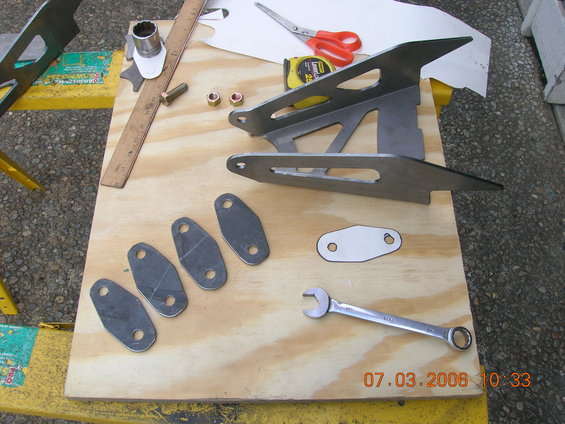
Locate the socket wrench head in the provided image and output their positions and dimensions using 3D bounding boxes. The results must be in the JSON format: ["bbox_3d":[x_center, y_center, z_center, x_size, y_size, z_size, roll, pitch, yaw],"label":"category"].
[{"bbox_3d":[-0.208,-0.266,0.854,0.037,0.040,0.037,0,62,0],"label":"socket wrench head"}]

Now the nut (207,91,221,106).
[{"bbox_3d":[-0.100,-0.168,0.822,0.021,0.011,0.020,0,62,0],"label":"nut"}]

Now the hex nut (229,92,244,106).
[{"bbox_3d":[-0.068,-0.167,0.823,0.021,0.011,0.020,0,62,0],"label":"hex nut"}]

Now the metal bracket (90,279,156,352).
[{"bbox_3d":[-0.195,0.122,0.669,0.052,0.005,0.111,-39,68,-19],"label":"metal bracket"}]

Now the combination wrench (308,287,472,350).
[{"bbox_3d":[0.123,0.129,0.663,0.202,0.013,0.038,12,62,6],"label":"combination wrench"}]

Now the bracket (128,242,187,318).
[{"bbox_3d":[-0.158,0.082,0.691,0.052,0.005,0.111,-32,66,-16],"label":"bracket"}]

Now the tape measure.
[{"bbox_3d":[0.040,-0.192,0.820,0.076,0.041,0.066,0,62,0],"label":"tape measure"}]

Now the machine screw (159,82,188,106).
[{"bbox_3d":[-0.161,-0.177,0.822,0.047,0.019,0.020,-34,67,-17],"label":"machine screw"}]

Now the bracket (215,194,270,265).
[{"bbox_3d":[-0.055,0.020,0.725,0.052,0.005,0.111,-25,65,-13],"label":"bracket"}]

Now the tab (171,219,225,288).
[{"bbox_3d":[-0.109,0.051,0.708,0.052,0.005,0.111,-28,65,-14],"label":"tab"}]

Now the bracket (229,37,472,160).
[{"bbox_3d":[0.110,-0.116,0.741,0.363,0.108,0.219,-9,62,-5],"label":"bracket"}]

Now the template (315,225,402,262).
[{"bbox_3d":[0.101,0.041,0.717,0.111,0.001,0.052,-7,62,-4],"label":"template"}]

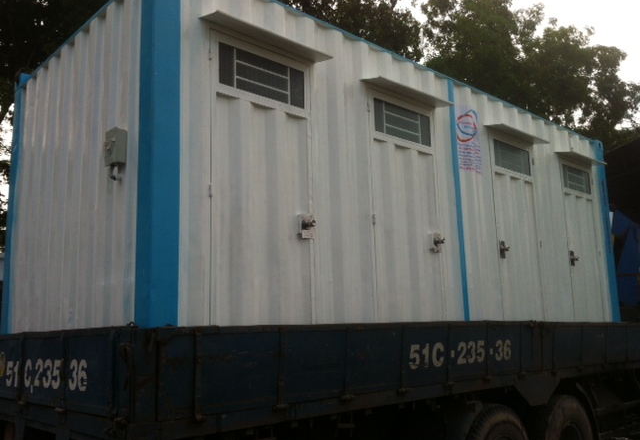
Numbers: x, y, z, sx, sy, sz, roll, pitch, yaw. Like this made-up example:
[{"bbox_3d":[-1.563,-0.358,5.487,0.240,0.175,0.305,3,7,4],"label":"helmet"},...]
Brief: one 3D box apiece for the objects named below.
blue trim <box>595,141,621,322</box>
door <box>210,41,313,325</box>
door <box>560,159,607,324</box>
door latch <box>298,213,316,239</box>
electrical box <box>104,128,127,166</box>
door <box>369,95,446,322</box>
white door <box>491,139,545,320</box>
[{"bbox_3d":[3.381,0.261,7.639,0.200,2.450,0.120,8,-15,-42],"label":"blue trim"},{"bbox_3d":[-0.368,-0.185,4.113,0.820,1.960,0.065,8,-15,-42],"label":"door"},{"bbox_3d":[2.891,0.310,7.109,0.750,1.940,0.065,8,-15,-42],"label":"door"},{"bbox_3d":[-0.077,0.038,4.254,0.105,0.170,0.080,8,-15,-42],"label":"door latch"},{"bbox_3d":[-1.228,-0.427,3.895,0.083,0.220,0.130,8,-15,-42],"label":"electrical box"},{"bbox_3d":[0.673,-0.025,5.069,0.805,1.950,0.065,8,-15,-42],"label":"door"},{"bbox_3d":[1.889,0.156,6.188,0.780,1.950,0.065,8,-15,-42],"label":"white door"}]

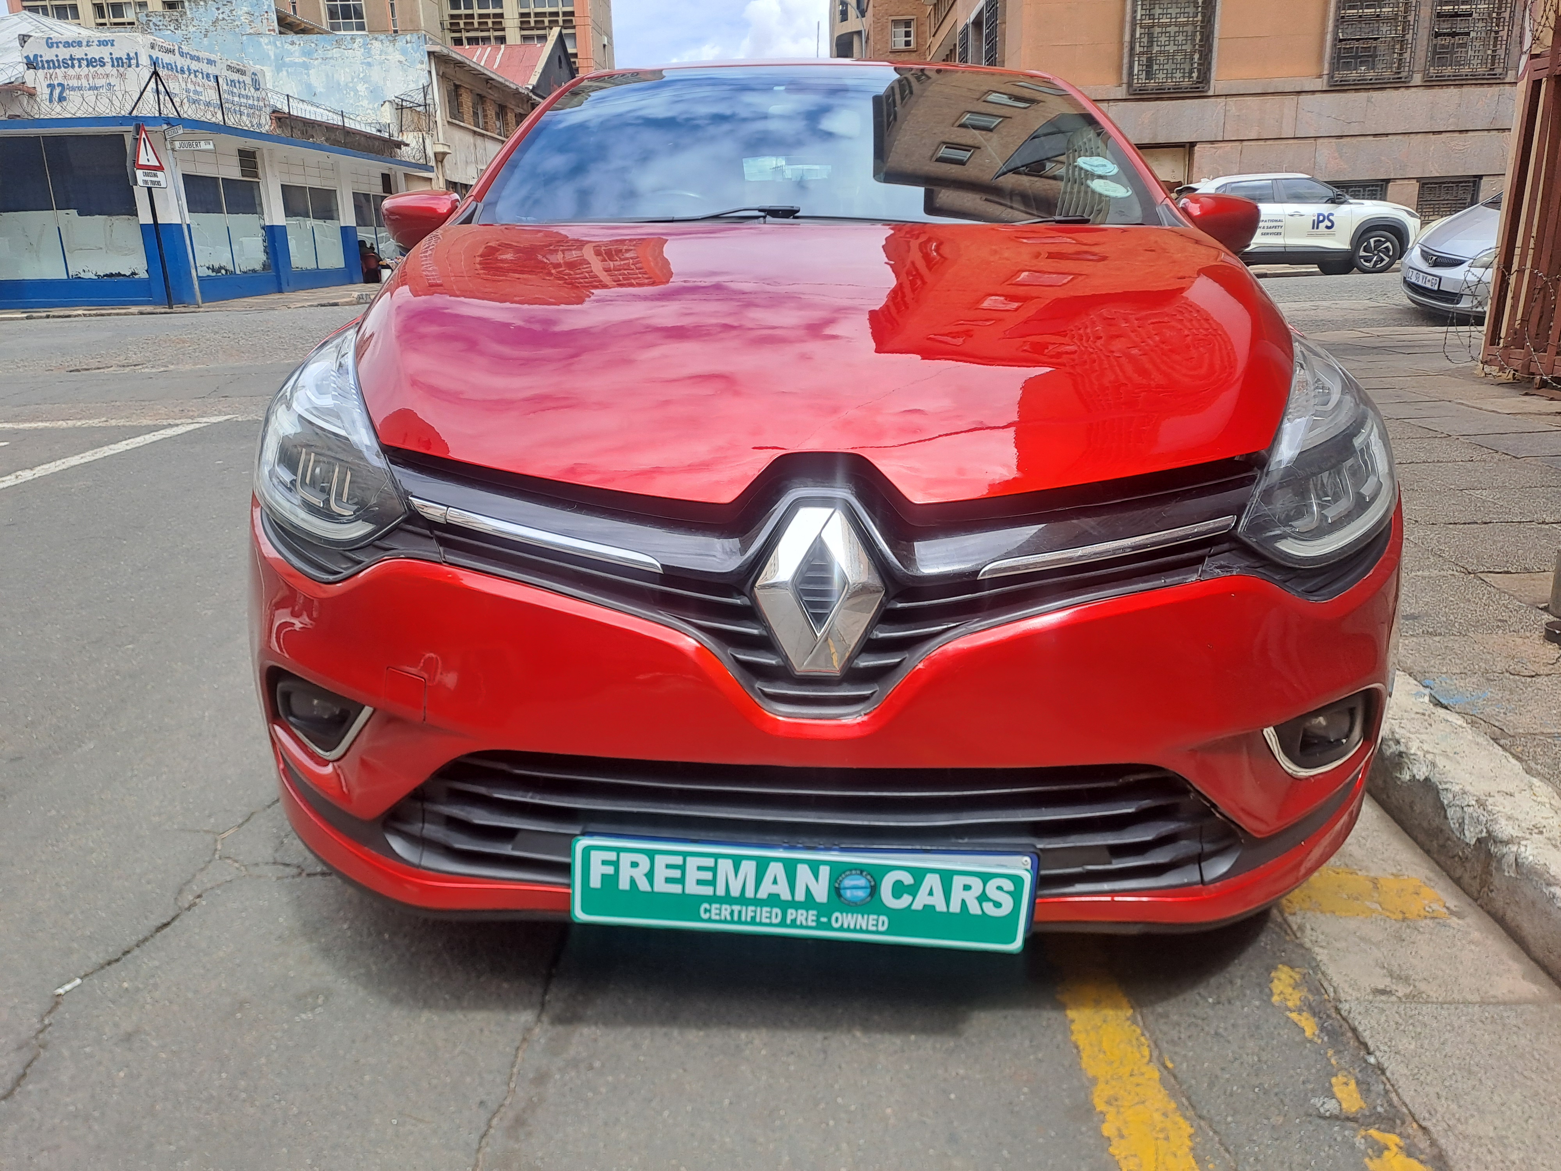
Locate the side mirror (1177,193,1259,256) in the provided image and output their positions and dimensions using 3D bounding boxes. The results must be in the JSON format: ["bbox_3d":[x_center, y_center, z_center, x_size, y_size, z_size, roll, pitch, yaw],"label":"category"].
[{"bbox_3d":[0.946,-0.794,2.462,0.200,0.140,0.125,1,17,2],"label":"side mirror"}]

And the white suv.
[{"bbox_3d":[7.976,-5.752,17.951,3.990,1.570,1.758,-1,17,4],"label":"white suv"}]

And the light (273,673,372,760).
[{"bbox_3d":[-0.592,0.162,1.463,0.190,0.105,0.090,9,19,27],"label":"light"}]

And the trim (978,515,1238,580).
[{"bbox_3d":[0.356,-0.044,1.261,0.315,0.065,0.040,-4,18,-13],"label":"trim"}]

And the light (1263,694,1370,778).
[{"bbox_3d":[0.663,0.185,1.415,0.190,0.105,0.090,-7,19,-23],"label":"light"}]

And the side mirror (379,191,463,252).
[{"bbox_3d":[-0.782,-0.826,2.530,0.200,0.140,0.125,1,17,2],"label":"side mirror"}]

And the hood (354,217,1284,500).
[{"bbox_3d":[0.040,-0.376,1.626,1.440,0.295,1.000,1,17,2],"label":"hood"}]

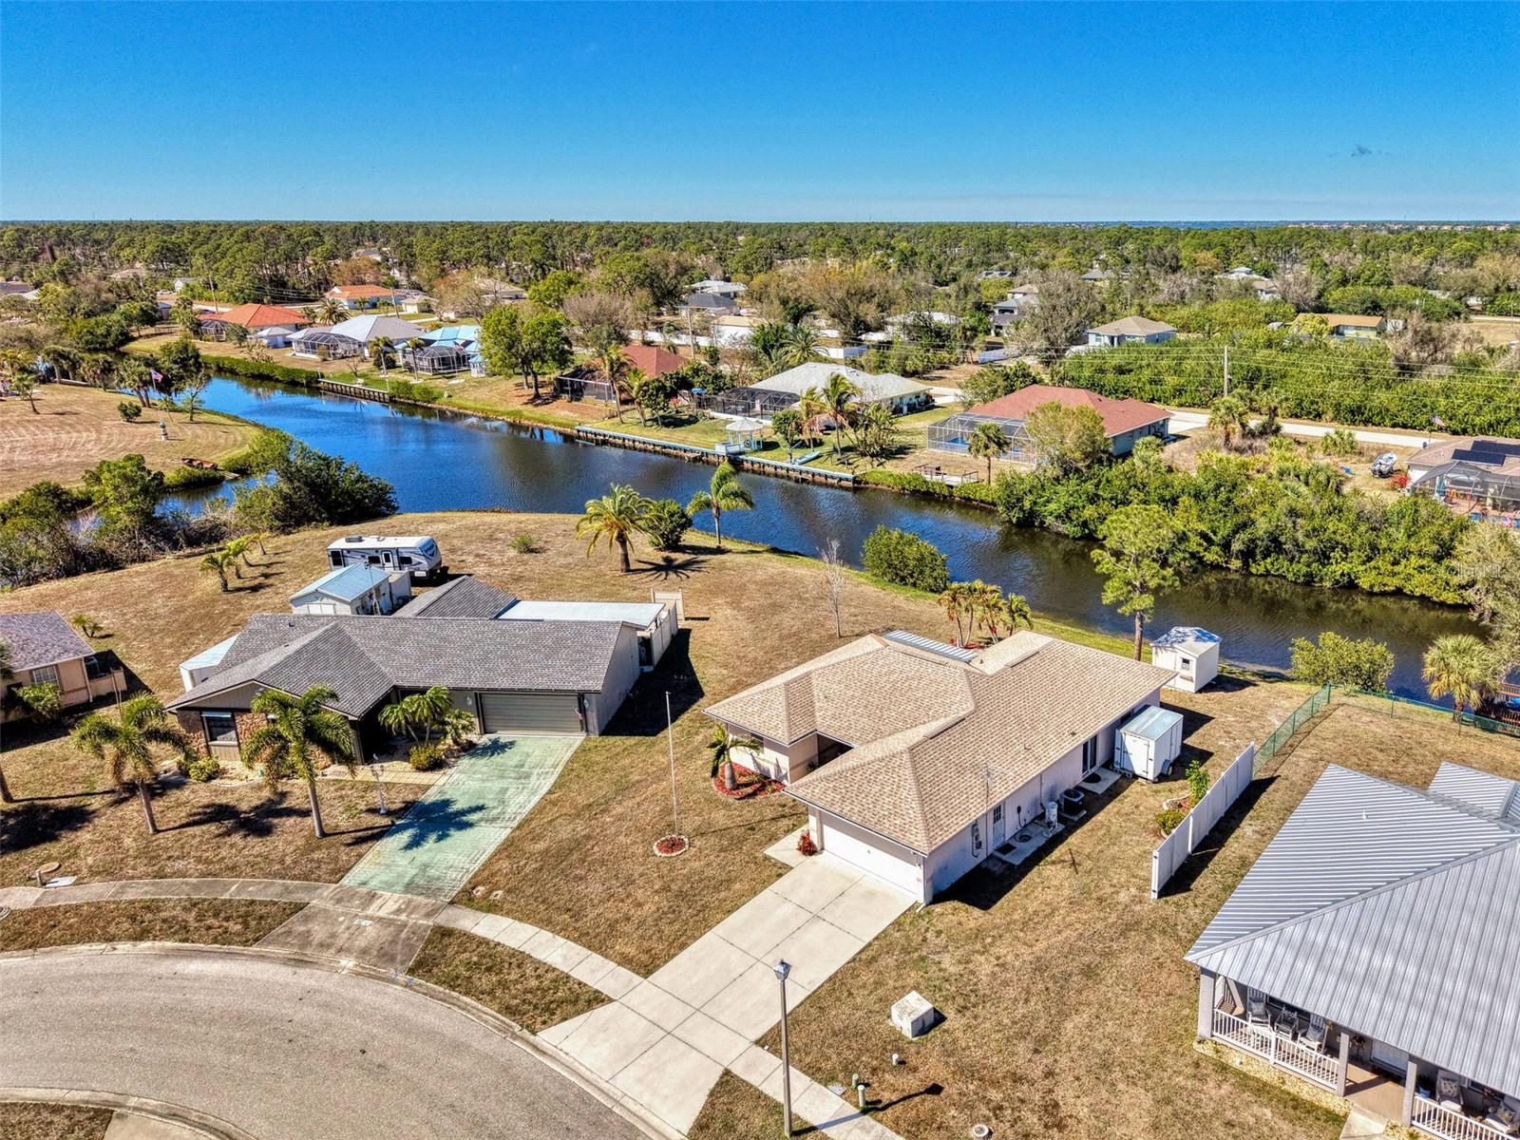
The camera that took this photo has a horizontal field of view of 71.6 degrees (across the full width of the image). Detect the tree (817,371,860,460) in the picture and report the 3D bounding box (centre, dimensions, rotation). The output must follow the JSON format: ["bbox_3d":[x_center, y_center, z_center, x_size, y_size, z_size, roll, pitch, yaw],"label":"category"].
[{"bbox_3d":[9.000,-17.248,118.182,4.800,9.300,4.800,0,18,0],"label":"tree"}]

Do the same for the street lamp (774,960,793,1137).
[{"bbox_3d":[0.736,13.475,29.382,0.480,5.900,0.480,0,18,0],"label":"street lamp"}]

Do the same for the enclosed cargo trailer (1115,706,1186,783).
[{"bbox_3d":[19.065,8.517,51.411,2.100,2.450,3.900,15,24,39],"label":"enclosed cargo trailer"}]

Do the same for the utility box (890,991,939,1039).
[{"bbox_3d":[5.110,14.842,35.174,1.080,0.670,0.930,-15,23,-38],"label":"utility box"}]

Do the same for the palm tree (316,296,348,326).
[{"bbox_3d":[-96.811,-57.627,238.532,7.241,8.389,7.241,-1,18,0],"label":"palm tree"}]

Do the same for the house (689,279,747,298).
[{"bbox_3d":[-14.800,-96.687,361.977,17.000,5.300,16.000,10,21,28],"label":"house"}]

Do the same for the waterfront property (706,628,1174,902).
[{"bbox_3d":[8.595,6.564,52.251,15.300,4.600,23.050,16,24,40],"label":"waterfront property"}]

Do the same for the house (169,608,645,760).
[{"bbox_3d":[-17.331,5.224,54.826,20.688,4.600,12.261,1,18,5],"label":"house"}]

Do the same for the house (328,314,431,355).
[{"bbox_3d":[-78.200,-48.295,217.140,14.500,5.900,16.000,12,22,31],"label":"house"}]

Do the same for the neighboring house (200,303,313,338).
[{"bbox_3d":[-119.299,-58.565,246.736,25.000,5.600,20.500,13,22,34],"label":"neighboring house"}]

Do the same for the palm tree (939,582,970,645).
[{"bbox_3d":[12.250,2.841,66.056,2.100,4.000,2.100,0,18,0],"label":"palm tree"}]

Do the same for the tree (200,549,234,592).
[{"bbox_3d":[-37.497,0.030,72.933,2.295,3.073,2.295,-1,18,0],"label":"tree"}]

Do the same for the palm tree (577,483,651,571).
[{"bbox_3d":[-10.501,-2.974,76.487,5.315,6.542,5.315,-1,18,0],"label":"palm tree"}]

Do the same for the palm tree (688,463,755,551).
[{"bbox_3d":[-3.012,-4.863,81.441,5.202,7.013,5.202,-1,18,0],"label":"palm tree"}]

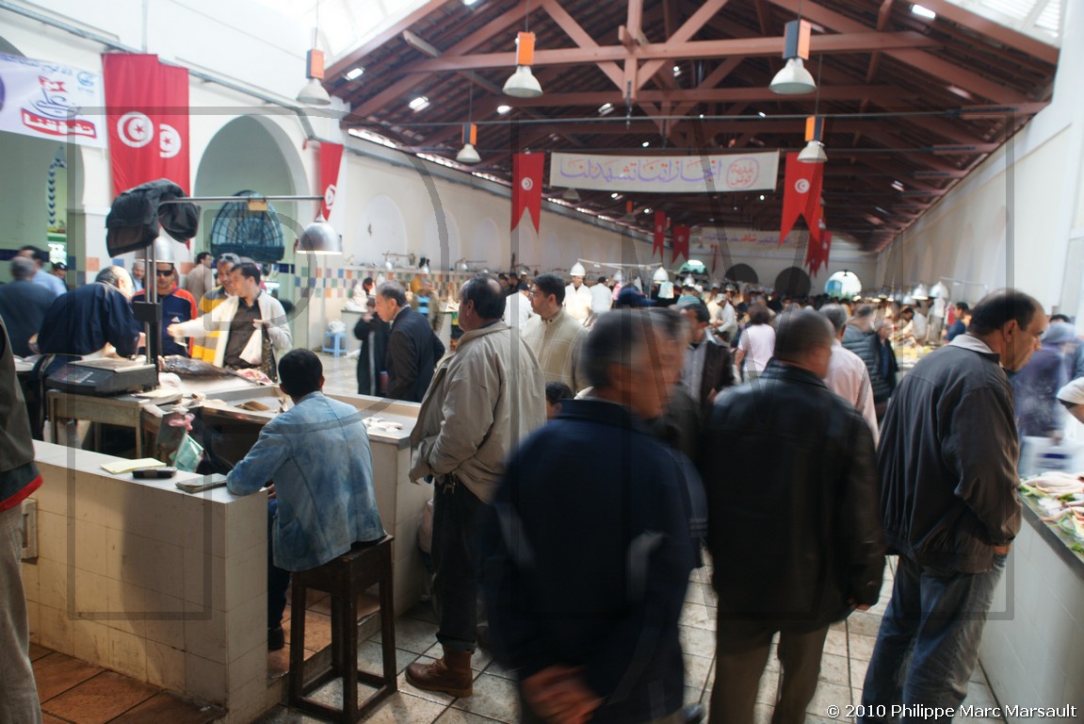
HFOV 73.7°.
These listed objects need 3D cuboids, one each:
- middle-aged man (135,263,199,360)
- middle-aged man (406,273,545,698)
[{"bbox_3d":[-2.856,0.091,5.503,0.510,1.724,0.310,1,7,-18],"label":"middle-aged man"},{"bbox_3d":[-0.281,0.483,3.060,0.440,1.700,0.530,7,7,25],"label":"middle-aged man"}]

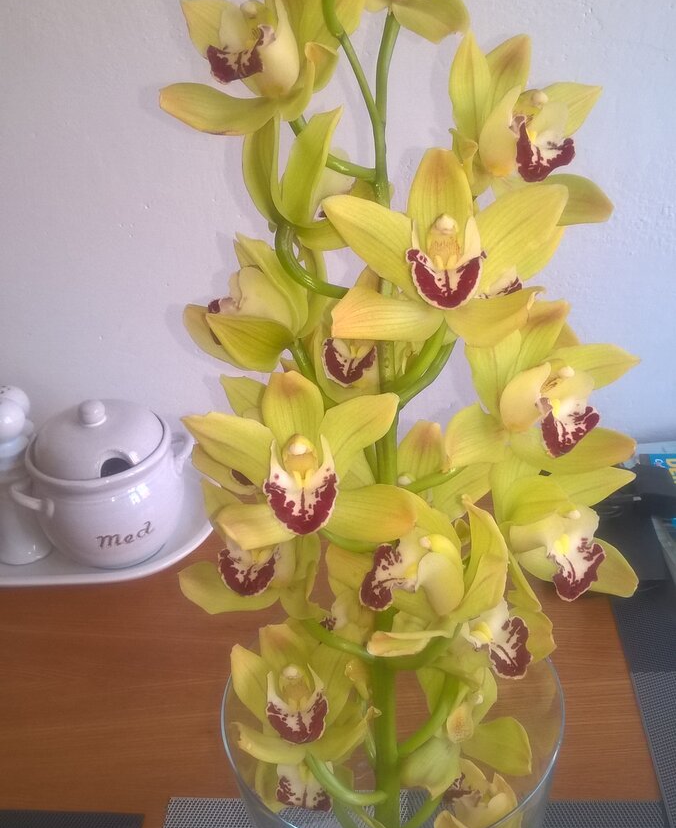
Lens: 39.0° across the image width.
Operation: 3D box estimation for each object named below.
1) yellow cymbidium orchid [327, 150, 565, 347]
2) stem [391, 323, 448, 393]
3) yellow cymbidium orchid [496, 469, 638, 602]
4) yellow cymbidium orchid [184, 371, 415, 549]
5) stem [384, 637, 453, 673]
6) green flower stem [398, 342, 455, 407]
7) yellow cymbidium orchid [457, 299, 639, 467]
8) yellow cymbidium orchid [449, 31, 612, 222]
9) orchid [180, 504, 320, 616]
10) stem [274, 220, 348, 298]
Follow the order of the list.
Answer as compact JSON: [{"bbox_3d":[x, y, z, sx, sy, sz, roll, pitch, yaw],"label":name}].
[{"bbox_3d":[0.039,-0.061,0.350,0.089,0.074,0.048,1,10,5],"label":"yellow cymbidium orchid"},{"bbox_3d":[0.034,-0.023,0.403,0.010,0.052,0.009,17,55,-14],"label":"stem"},{"bbox_3d":[0.104,0.056,0.440,0.066,0.060,0.045,-7,19,-33],"label":"yellow cymbidium orchid"},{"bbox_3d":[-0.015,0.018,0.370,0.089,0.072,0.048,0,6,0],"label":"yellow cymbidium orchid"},{"bbox_3d":[0.041,0.122,0.490,0.042,0.011,0.011,-19,35,30],"label":"stem"},{"bbox_3d":[0.038,-0.017,0.417,0.009,0.041,0.009,27,34,-20],"label":"green flower stem"},{"bbox_3d":[0.090,-0.013,0.408,0.078,0.074,0.049,-33,31,-34],"label":"yellow cymbidium orchid"},{"bbox_3d":[0.077,-0.116,0.385,0.066,0.070,0.046,-7,17,-33],"label":"yellow cymbidium orchid"},{"bbox_3d":[-0.042,0.070,0.463,0.073,0.065,0.044,6,20,16],"label":"orchid"},{"bbox_3d":[-0.009,-0.061,0.377,0.018,0.050,0.016,-31,49,16],"label":"stem"}]

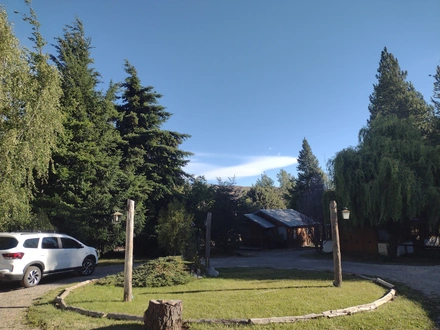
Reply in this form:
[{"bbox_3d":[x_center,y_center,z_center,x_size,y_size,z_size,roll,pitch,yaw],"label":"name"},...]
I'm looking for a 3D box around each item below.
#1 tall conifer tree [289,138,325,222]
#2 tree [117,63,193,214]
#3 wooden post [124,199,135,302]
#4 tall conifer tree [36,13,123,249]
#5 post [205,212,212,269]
[{"bbox_3d":[10.879,3.031,43.162,5.000,13.120,5.000,0,-10,0],"label":"tall conifer tree"},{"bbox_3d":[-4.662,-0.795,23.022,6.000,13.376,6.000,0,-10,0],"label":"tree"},{"bbox_3d":[-2.180,2.051,8.286,0.170,2.457,0.170,0,-10,0],"label":"wooden post"},{"bbox_3d":[-8.441,-1.971,20.187,5.800,14.665,5.800,0,-10,0],"label":"tall conifer tree"},{"bbox_3d":[-0.485,3.281,14.852,0.190,2.408,0.190,0,-10,0],"label":"post"}]

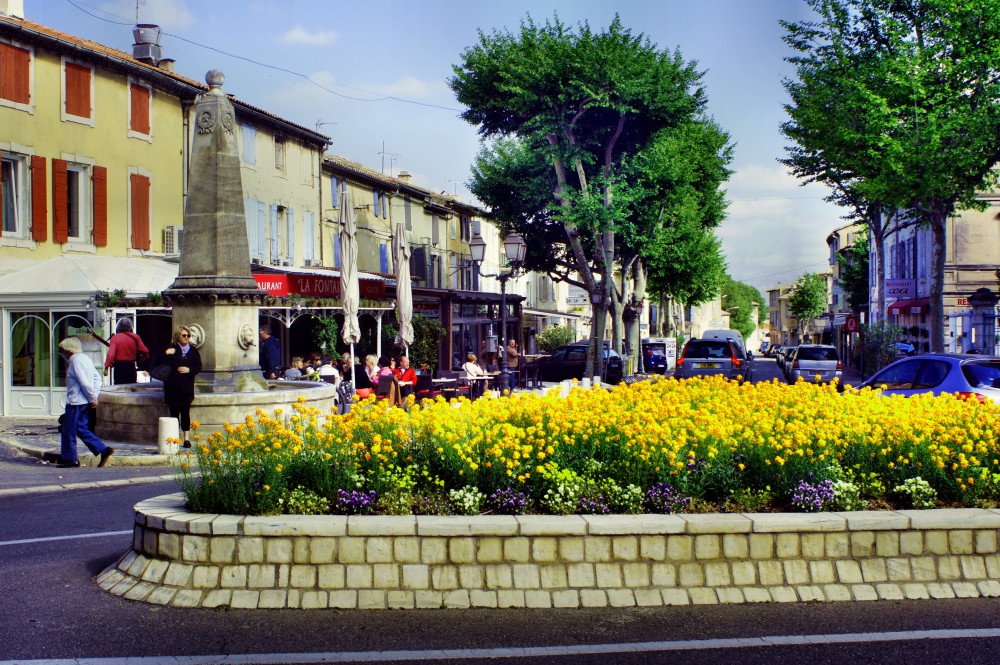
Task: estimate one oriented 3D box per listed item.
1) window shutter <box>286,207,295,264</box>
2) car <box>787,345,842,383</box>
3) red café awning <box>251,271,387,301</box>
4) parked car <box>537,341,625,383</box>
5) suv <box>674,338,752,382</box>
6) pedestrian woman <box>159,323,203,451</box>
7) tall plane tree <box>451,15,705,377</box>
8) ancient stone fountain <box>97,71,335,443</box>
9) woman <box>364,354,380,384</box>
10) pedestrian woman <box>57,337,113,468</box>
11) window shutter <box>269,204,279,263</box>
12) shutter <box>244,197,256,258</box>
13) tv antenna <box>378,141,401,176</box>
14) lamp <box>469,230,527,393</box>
[{"bbox_3d":[-7.150,-3.280,40.000,0.050,1.950,0.530,0,0,14],"label":"window shutter"},{"bbox_3d":[11.990,1.350,44.300,1.780,1.670,4.400,0,-1,12],"label":"car"},{"bbox_3d":[-3.600,-0.940,25.400,0.300,0.480,5.800,0,1,13],"label":"red café awning"},{"bbox_3d":[2.630,1.260,46.300,4.300,1.580,1.760,0,1,34],"label":"parked car"},{"bbox_3d":[6.410,1.090,34.800,1.900,1.740,4.750,0,-1,14],"label":"suv"},{"bbox_3d":[-4.310,0.730,15.750,0.580,1.660,0.400,0,0,-23],"label":"pedestrian woman"},{"bbox_3d":[2.850,-4.950,43.500,9.400,13.500,9.000,0,0,14],"label":"tall plane tree"},{"bbox_3d":[-4.310,-1.240,17.750,3.570,5.500,3.570,0,1,34],"label":"ancient stone fountain"},{"bbox_3d":[-2.380,1.030,20.900,0.750,1.250,0.500,-1,1,-37],"label":"woman"},{"bbox_3d":[-5.200,0.880,14.600,0.720,1.640,0.520,0,0,0],"label":"pedestrian woman"},{"bbox_3d":[-7.120,-3.090,36.700,0.060,1.840,0.530,0,1,13],"label":"window shutter"},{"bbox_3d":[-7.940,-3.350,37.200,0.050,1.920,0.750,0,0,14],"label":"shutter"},{"bbox_3d":[-5.400,-8.530,57.000,1.250,1.720,0.500,-1,1,-31],"label":"tv antenna"},{"bbox_3d":[-0.040,-0.410,30.500,1.520,4.420,1.550,0,1,0],"label":"lamp"}]

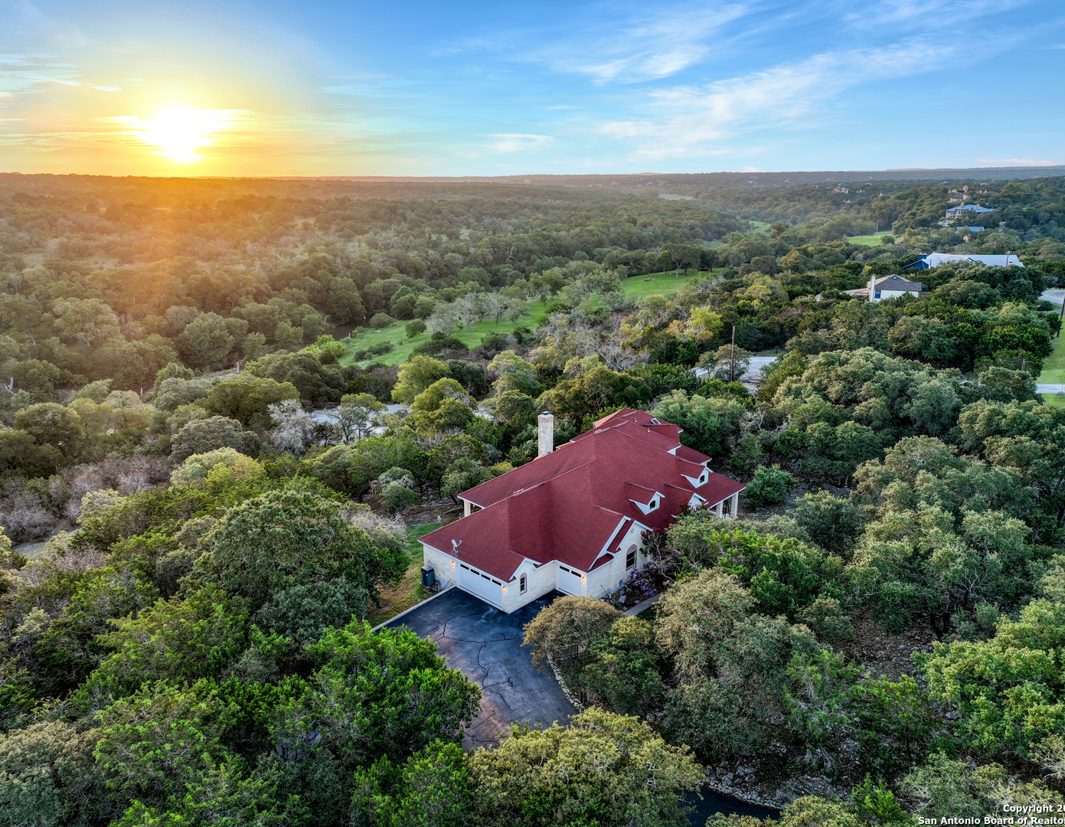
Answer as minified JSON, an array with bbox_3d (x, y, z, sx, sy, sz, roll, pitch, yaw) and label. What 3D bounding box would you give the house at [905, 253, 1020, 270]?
[{"bbox_3d":[140.470,-48.870,250.000,36.500,7.000,14.000,1,17,2],"label":"house"}]

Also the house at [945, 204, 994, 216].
[{"bbox_3d":[311.750,-143.920,545.000,32.000,9.000,19.000,8,19,24],"label":"house"}]

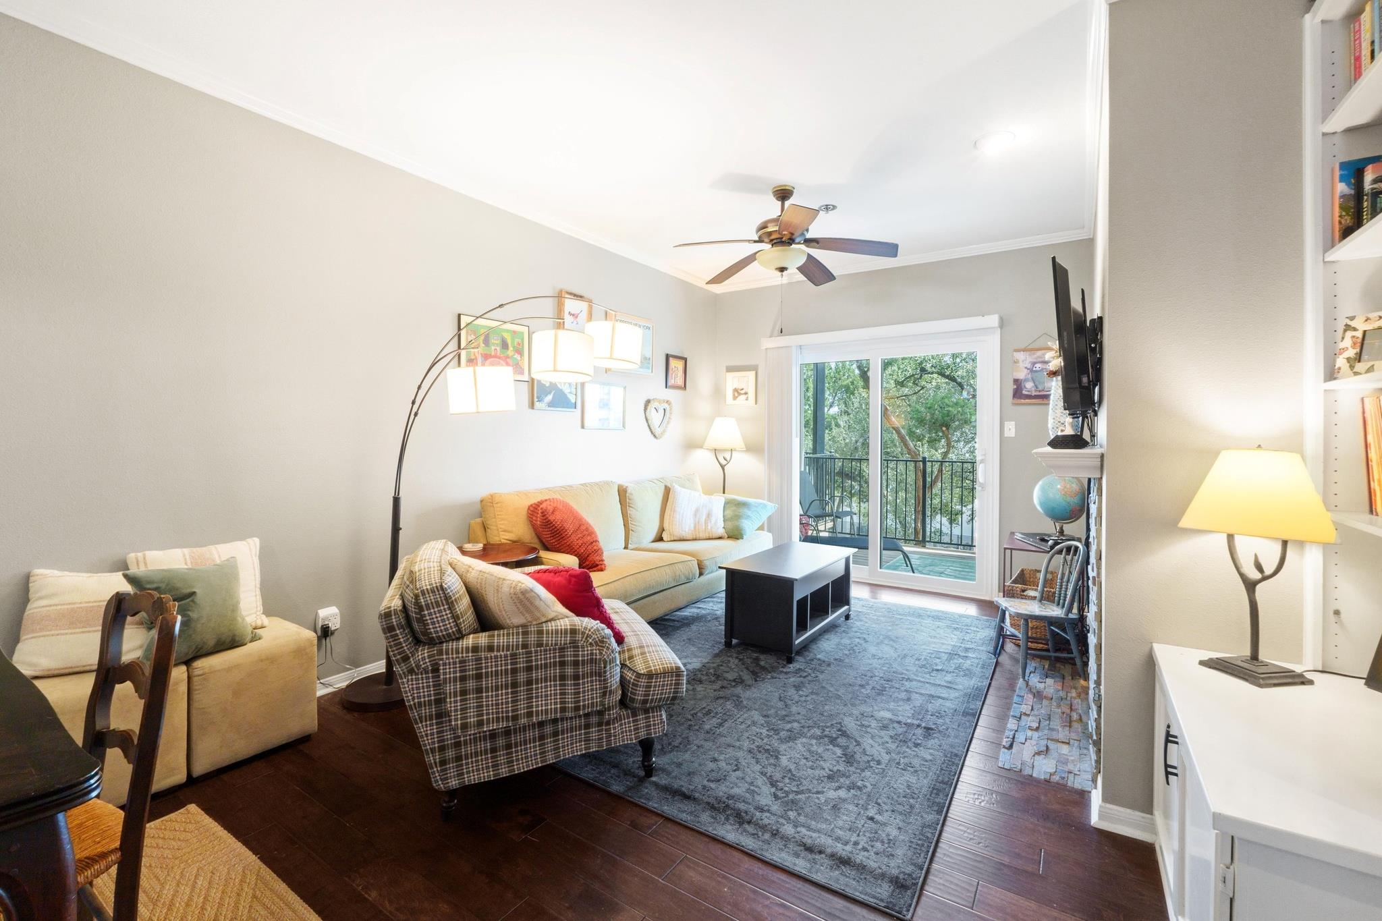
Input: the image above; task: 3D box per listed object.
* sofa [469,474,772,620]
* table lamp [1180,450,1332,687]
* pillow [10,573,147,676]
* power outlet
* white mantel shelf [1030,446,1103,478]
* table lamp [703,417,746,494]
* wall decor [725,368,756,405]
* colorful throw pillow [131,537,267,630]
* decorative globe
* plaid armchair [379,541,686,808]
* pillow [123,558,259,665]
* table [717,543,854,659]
[{"bbox_3d":[-0.327,0.644,4.222,0.890,0.930,2.420,1,2,33],"label":"sofa"},{"bbox_3d":[1.528,0.266,1.555,0.310,0.615,0.310,0,2,-7],"label":"table lamp"},{"bbox_3d":[-2.143,0.575,2.098,0.390,0.380,0.140,-1,-10,-33],"label":"pillow"},{"bbox_3d":[-1.785,0.793,2.839,0.045,0.125,0.100,1,2,33],"label":"power outlet"},{"bbox_3d":[1.720,-0.010,2.640,0.205,0.105,1.500,1,2,33],"label":"white mantel shelf"},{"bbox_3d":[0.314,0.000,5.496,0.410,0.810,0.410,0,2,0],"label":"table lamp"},{"bbox_3d":[0.489,-0.712,5.679,0.335,0.335,0.030,1,2,33],"label":"wall decor"},{"bbox_3d":[-2.026,0.556,2.367,0.130,0.400,0.420,-6,-2,33],"label":"colorful throw pillow"},{"bbox_3d":[2.360,0.290,3.680,0.320,0.410,0.320,1,2,33],"label":"decorative globe"},{"bbox_3d":[-0.656,0.740,2.380,1.000,0.870,0.930,-1,2,-20],"label":"plaid armchair"},{"bbox_3d":[-1.960,0.589,2.277,0.140,0.375,0.390,-17,-7,31],"label":"pillow"},{"bbox_3d":[0.667,0.880,3.773,0.500,0.480,1.050,1,2,35],"label":"table"}]

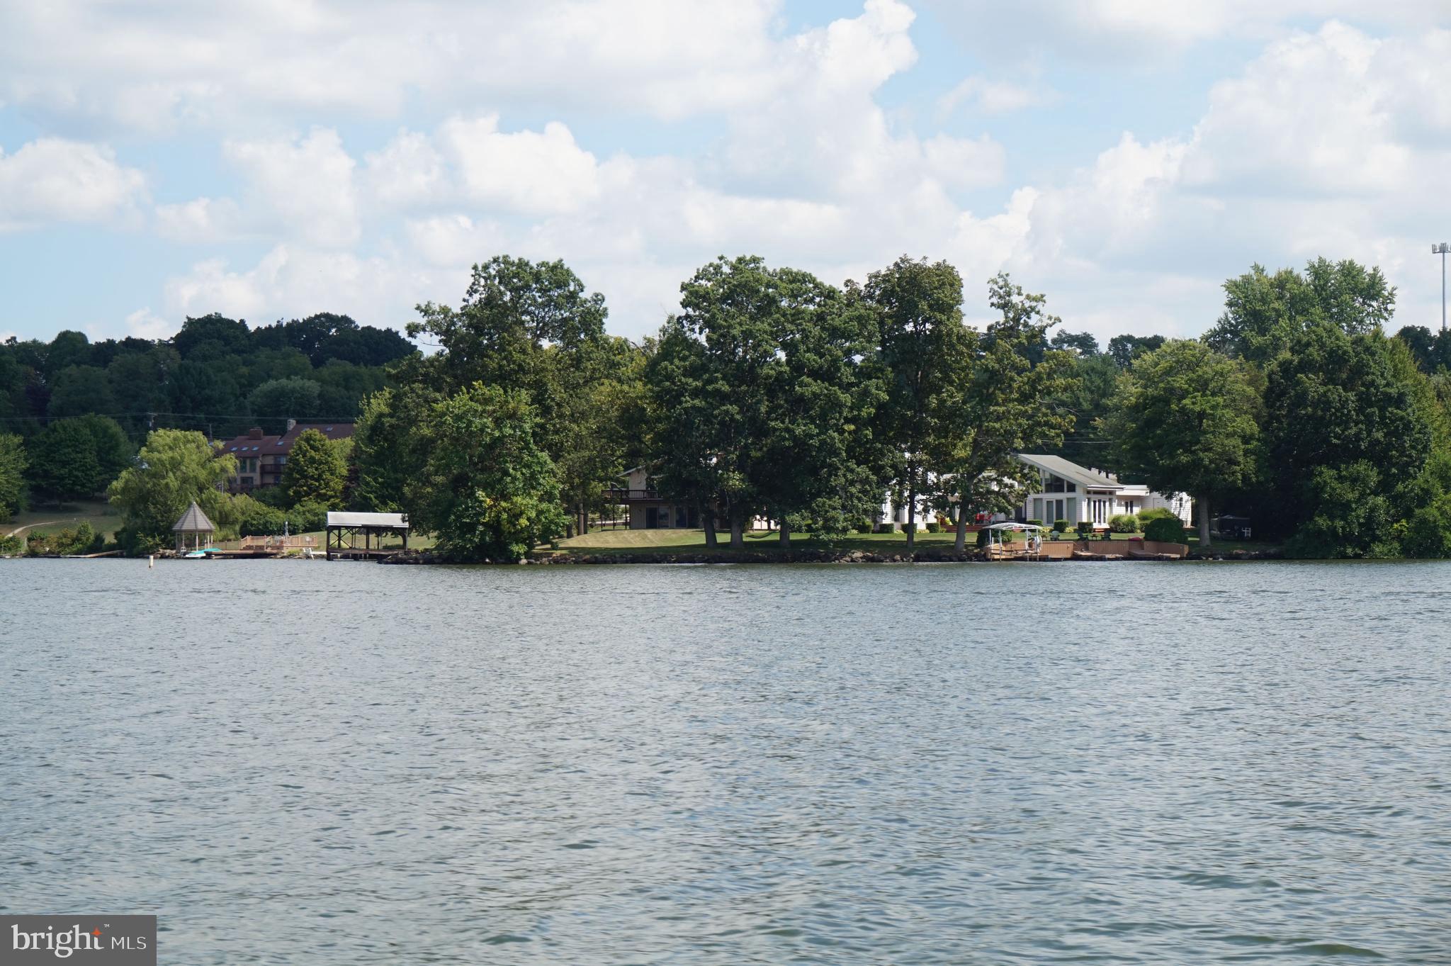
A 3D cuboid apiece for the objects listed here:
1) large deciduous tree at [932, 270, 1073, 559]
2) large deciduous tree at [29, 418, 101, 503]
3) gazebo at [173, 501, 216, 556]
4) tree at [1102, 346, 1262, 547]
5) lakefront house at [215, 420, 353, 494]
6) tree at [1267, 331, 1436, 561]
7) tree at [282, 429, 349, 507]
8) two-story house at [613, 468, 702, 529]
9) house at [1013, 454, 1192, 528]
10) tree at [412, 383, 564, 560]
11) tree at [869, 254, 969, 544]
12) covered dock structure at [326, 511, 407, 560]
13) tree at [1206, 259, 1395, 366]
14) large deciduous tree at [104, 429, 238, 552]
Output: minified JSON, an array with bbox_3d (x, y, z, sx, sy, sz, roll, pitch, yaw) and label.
[{"bbox_3d":[22.800,-5.710,239.000,11.380,22.570,11.040,0,-1,0],"label":"large deciduous tree"},{"bbox_3d":[-89.830,-2.700,400.000,10.500,12.000,10.500,0,-1,0],"label":"large deciduous tree"},{"bbox_3d":[-56.510,4.760,313.000,4.600,5.600,4.600,0,-1,0],"label":"gazebo"},{"bbox_3d":[38.850,-3.390,251.000,13.470,17.510,13.060,0,-1,0],"label":"tree"},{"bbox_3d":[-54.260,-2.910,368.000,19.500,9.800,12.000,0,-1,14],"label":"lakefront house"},{"bbox_3d":[52.860,-3.710,250.000,13.980,19.660,13.560,0,-1,0],"label":"tree"},{"bbox_3d":[-46.750,-1.550,335.000,7.210,9.170,7.000,0,-1,0],"label":"tree"},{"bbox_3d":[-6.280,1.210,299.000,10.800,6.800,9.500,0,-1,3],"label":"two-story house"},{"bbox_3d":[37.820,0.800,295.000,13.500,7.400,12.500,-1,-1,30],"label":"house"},{"bbox_3d":[-20.890,-0.890,258.000,13.600,15.800,12.300,0,-1,0],"label":"tree"},{"bbox_3d":[17.840,-7.420,273.000,9.900,27.400,10.000,0,-1,0],"label":"tree"},{"bbox_3d":[-34.420,5.100,283.000,7.800,4.600,5.200,0,-1,-3],"label":"covered dock structure"},{"bbox_3d":[54.730,-8.200,280.000,17.670,26.230,17.140,0,-1,0],"label":"tree"},{"bbox_3d":[-60.900,0.940,324.000,14.400,13.800,13.000,0,-1,0],"label":"large deciduous tree"}]

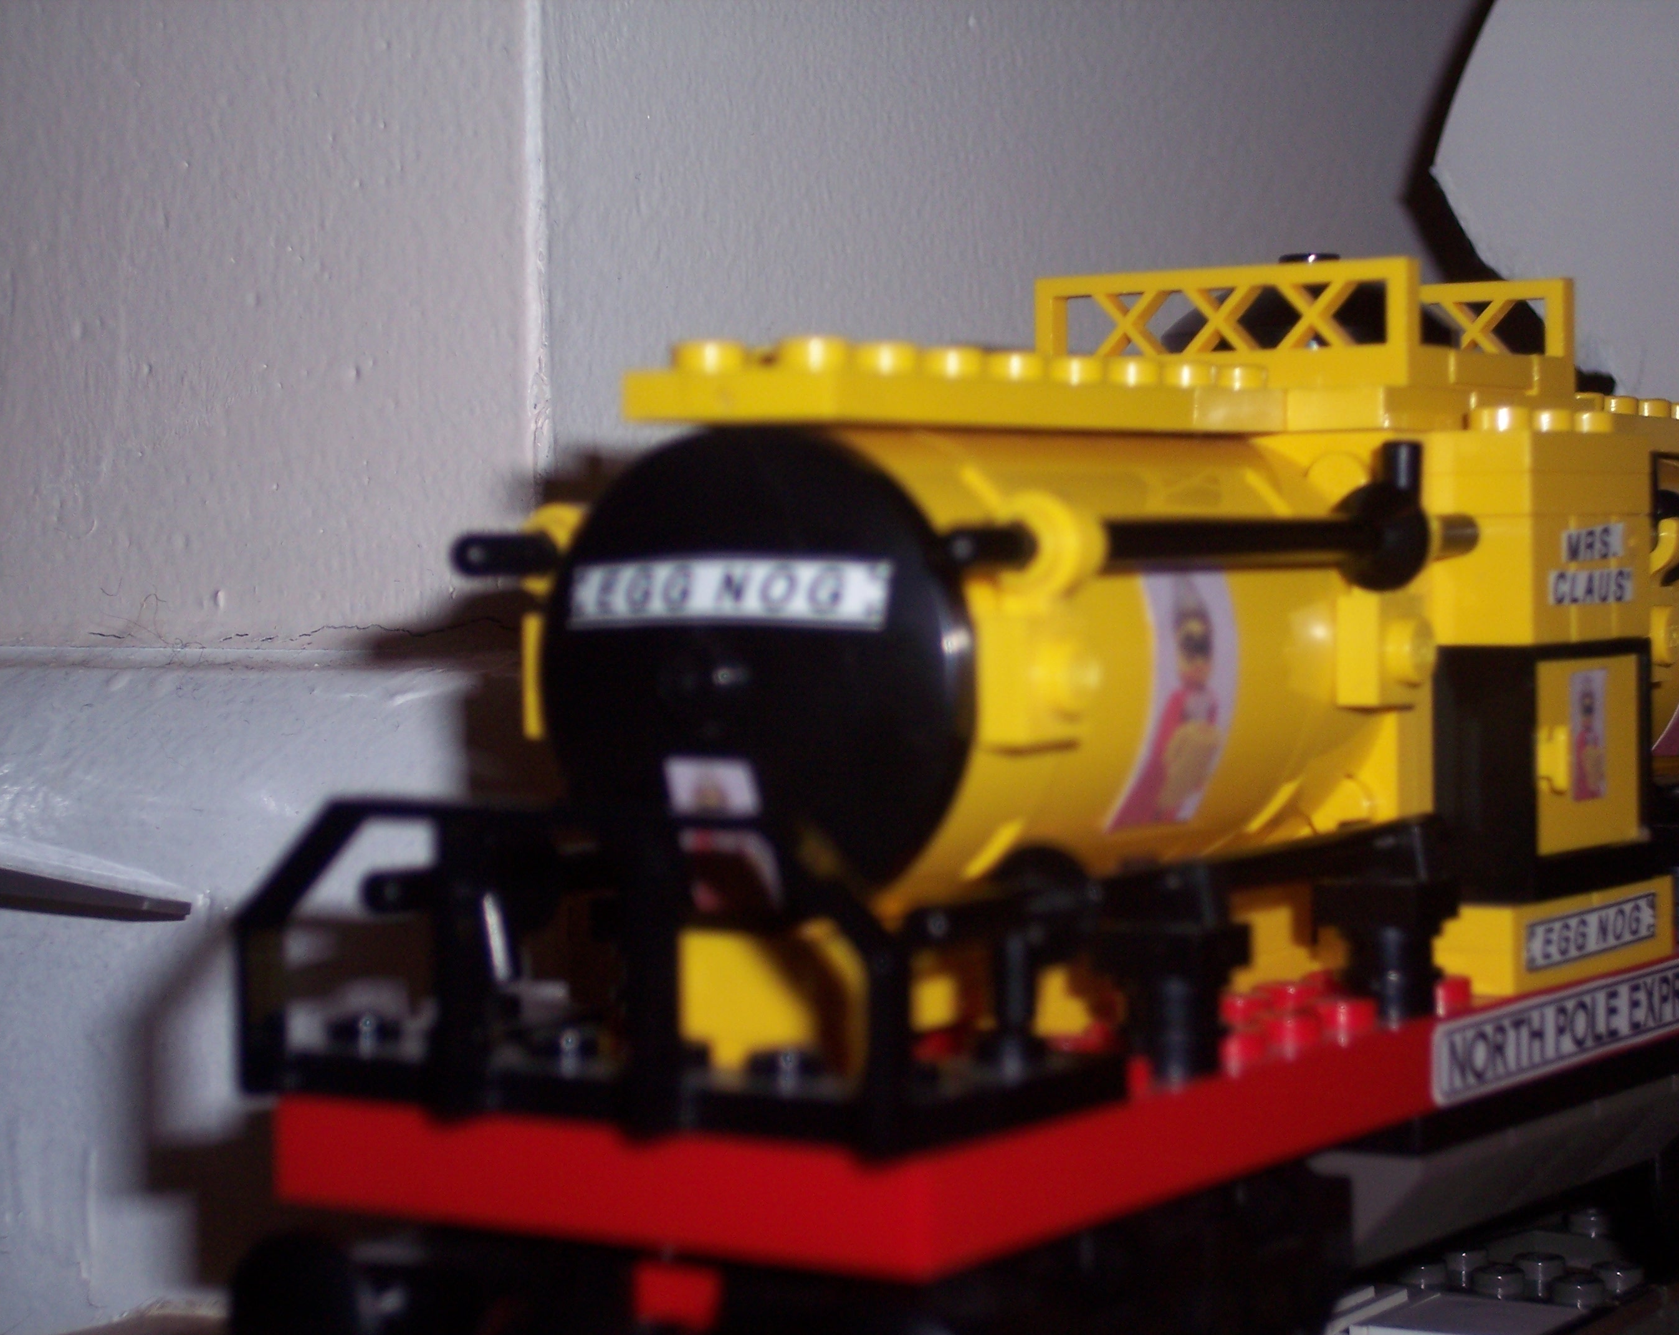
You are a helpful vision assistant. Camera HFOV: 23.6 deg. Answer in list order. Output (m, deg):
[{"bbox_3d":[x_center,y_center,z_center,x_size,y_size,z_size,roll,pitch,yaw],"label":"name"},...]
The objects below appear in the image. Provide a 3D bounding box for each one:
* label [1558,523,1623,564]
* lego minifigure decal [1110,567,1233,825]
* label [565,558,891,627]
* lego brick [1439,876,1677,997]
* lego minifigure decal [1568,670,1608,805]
[{"bbox_3d":[0.058,-0.010,0.308,0.001,0.003,0.013,1,0,33],"label":"label"},{"bbox_3d":[0.023,0.002,0.272,0.003,0.019,0.012,13,9,31],"label":"lego minifigure decal"},{"bbox_3d":[-0.008,-0.005,0.251,0.025,0.004,0.003,1,-5,33],"label":"label"},{"bbox_3d":[0.053,0.020,0.313,0.012,0.006,0.032,1,3,33],"label":"lego brick"},{"bbox_3d":[0.057,0.005,0.308,0.001,0.010,0.007,1,3,33],"label":"lego minifigure decal"}]

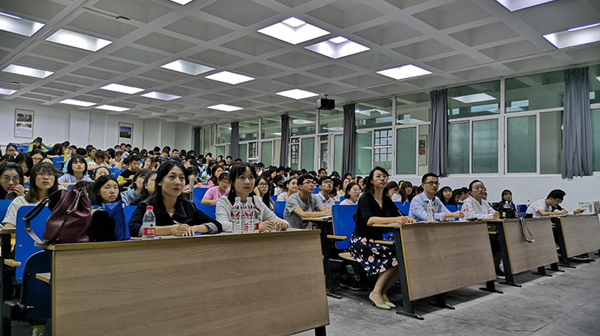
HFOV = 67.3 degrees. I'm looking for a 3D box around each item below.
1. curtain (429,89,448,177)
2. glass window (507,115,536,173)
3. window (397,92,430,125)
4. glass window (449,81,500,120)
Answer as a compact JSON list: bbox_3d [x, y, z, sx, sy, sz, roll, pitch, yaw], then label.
[{"bbox_3d":[3.517,-0.884,11.459,0.160,2.209,0.526,5,-5,-44],"label":"curtain"},{"bbox_3d":[4.964,-0.534,10.093,0.060,1.350,0.639,5,-5,-44],"label":"glass window"},{"bbox_3d":[2.958,-1.511,11.625,1.051,0.806,0.060,-2,-5,45],"label":"window"},{"bbox_3d":[4.041,-1.562,10.545,1.214,0.816,0.060,-2,-5,45],"label":"glass window"}]

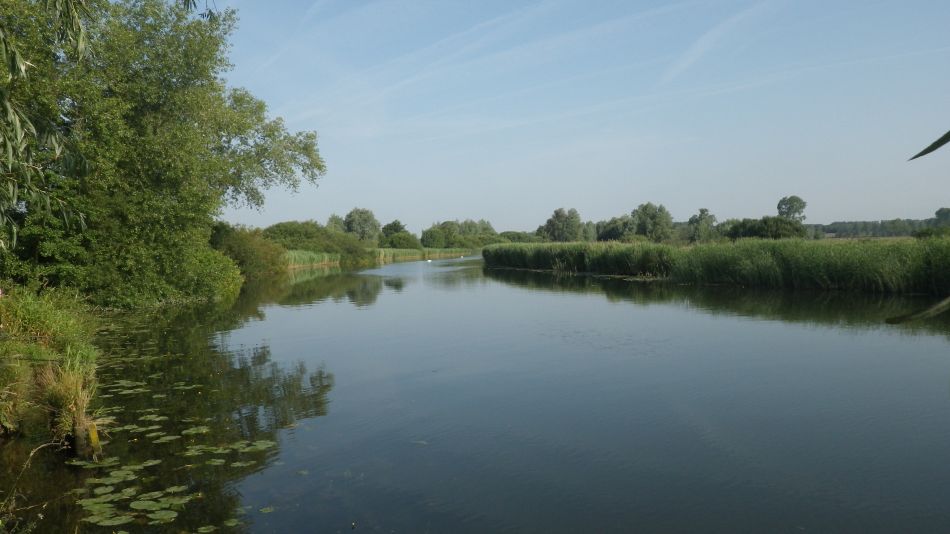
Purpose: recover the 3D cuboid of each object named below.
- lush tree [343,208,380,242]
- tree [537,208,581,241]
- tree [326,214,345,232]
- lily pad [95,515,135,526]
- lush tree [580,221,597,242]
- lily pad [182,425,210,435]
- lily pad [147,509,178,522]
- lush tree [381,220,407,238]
[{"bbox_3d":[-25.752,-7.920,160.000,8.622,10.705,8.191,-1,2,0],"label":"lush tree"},{"bbox_3d":[18.793,-8.083,155.000,9.671,9.551,9.187,-1,2,0],"label":"tree"},{"bbox_3d":[-33.388,-7.686,170.000,4.821,9.939,4.580,-1,2,0],"label":"tree"},{"bbox_3d":[-3.023,2.133,5.922,0.319,0.030,0.259,-1,2,0],"label":"lily pad"},{"bbox_3d":[27.361,-7.691,170.000,4.339,7.519,4.122,-1,2,0],"label":"lush tree"},{"bbox_3d":[-3.508,2.053,8.884,0.353,0.030,0.353,-1,2,0],"label":"lily pad"},{"bbox_3d":[-2.665,2.123,6.013,0.269,0.030,0.269,-1,2,0],"label":"lily pad"},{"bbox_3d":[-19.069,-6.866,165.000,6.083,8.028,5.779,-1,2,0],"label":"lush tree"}]

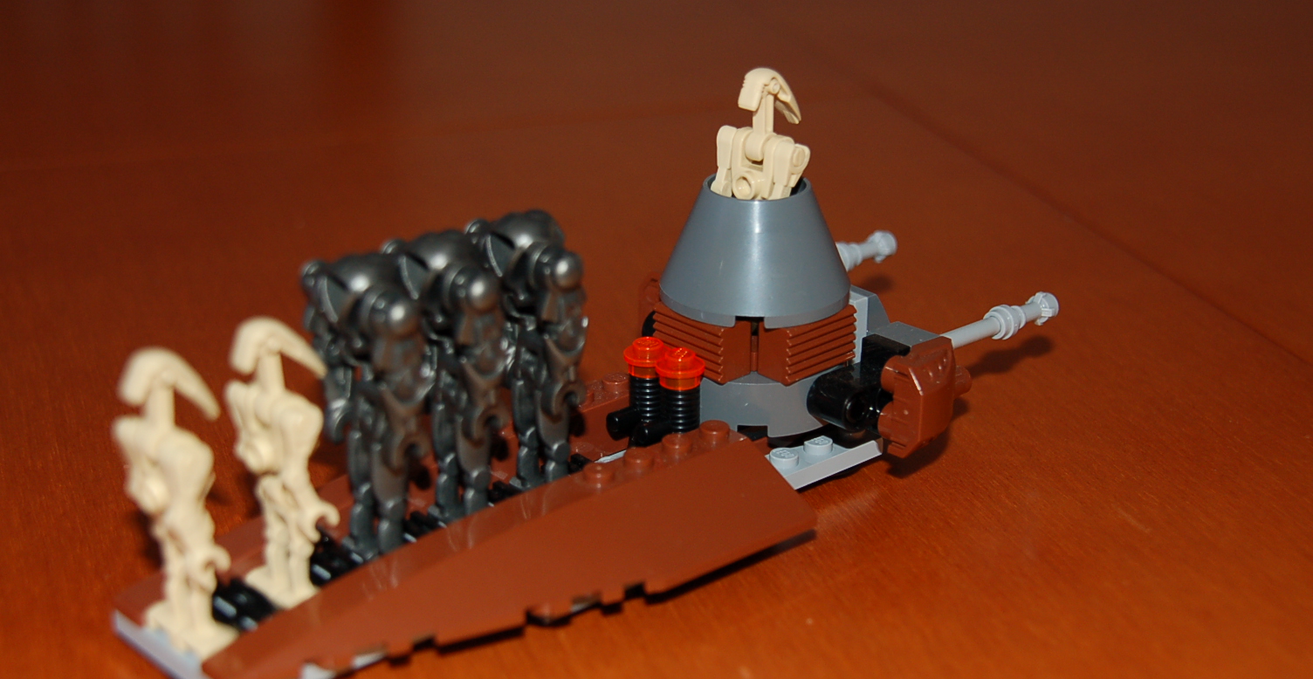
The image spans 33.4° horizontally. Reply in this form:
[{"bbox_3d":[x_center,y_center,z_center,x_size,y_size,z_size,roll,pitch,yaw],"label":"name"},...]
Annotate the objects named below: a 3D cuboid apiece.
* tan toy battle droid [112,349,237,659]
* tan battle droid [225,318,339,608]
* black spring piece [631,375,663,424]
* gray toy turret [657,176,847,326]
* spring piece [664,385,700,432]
[{"bbox_3d":[-0.065,0.022,0.298,0.014,0.045,0.019,-18,28,-38],"label":"tan toy battle droid"},{"bbox_3d":[-0.052,0.018,0.308,0.014,0.045,0.019,-18,28,-38],"label":"tan battle droid"},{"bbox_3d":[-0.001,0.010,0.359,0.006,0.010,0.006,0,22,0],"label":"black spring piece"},{"bbox_3d":[0.016,-0.017,0.360,0.032,0.019,0.032,0,22,0],"label":"gray toy turret"},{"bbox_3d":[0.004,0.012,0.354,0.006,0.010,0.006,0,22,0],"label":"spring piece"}]

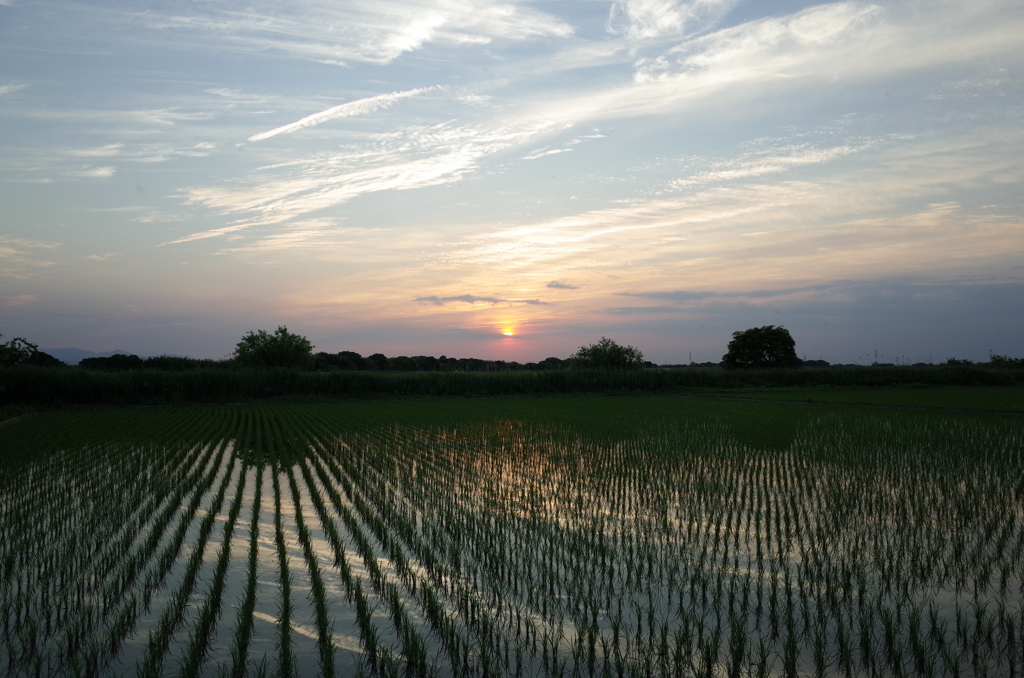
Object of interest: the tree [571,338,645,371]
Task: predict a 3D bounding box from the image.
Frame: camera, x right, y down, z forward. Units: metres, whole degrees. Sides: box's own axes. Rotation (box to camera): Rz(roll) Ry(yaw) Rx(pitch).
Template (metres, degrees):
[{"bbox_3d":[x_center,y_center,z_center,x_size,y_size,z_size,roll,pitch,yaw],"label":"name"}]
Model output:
[{"bbox_3d":[8.692,2.315,72.900,6.710,4.910,6.370,-1,-2,7],"label":"tree"}]

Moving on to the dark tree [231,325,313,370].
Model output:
[{"bbox_3d":[-17.844,1.721,59.393,6.060,5.240,5.760,0,-2,-17],"label":"dark tree"}]

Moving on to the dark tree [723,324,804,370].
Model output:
[{"bbox_3d":[27.857,1.930,88.362,8.780,6.760,8.340,-1,-2,17],"label":"dark tree"}]

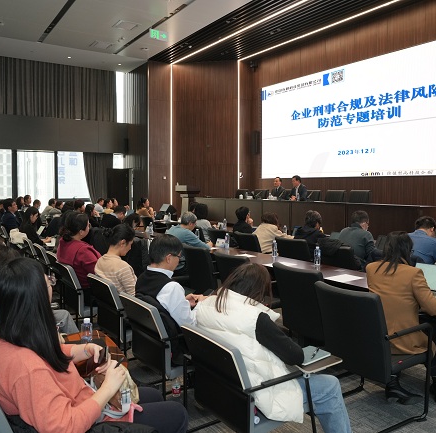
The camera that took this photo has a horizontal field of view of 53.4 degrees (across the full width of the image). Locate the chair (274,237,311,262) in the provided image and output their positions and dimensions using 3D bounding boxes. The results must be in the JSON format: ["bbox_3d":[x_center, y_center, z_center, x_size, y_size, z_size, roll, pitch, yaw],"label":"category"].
[{"bbox_3d":[1.110,0.747,5.843,0.580,0.945,0.630,4,5,36],"label":"chair"}]

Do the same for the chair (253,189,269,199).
[{"bbox_3d":[1.092,-0.256,12.684,0.620,1.000,0.580,-3,5,-36],"label":"chair"}]

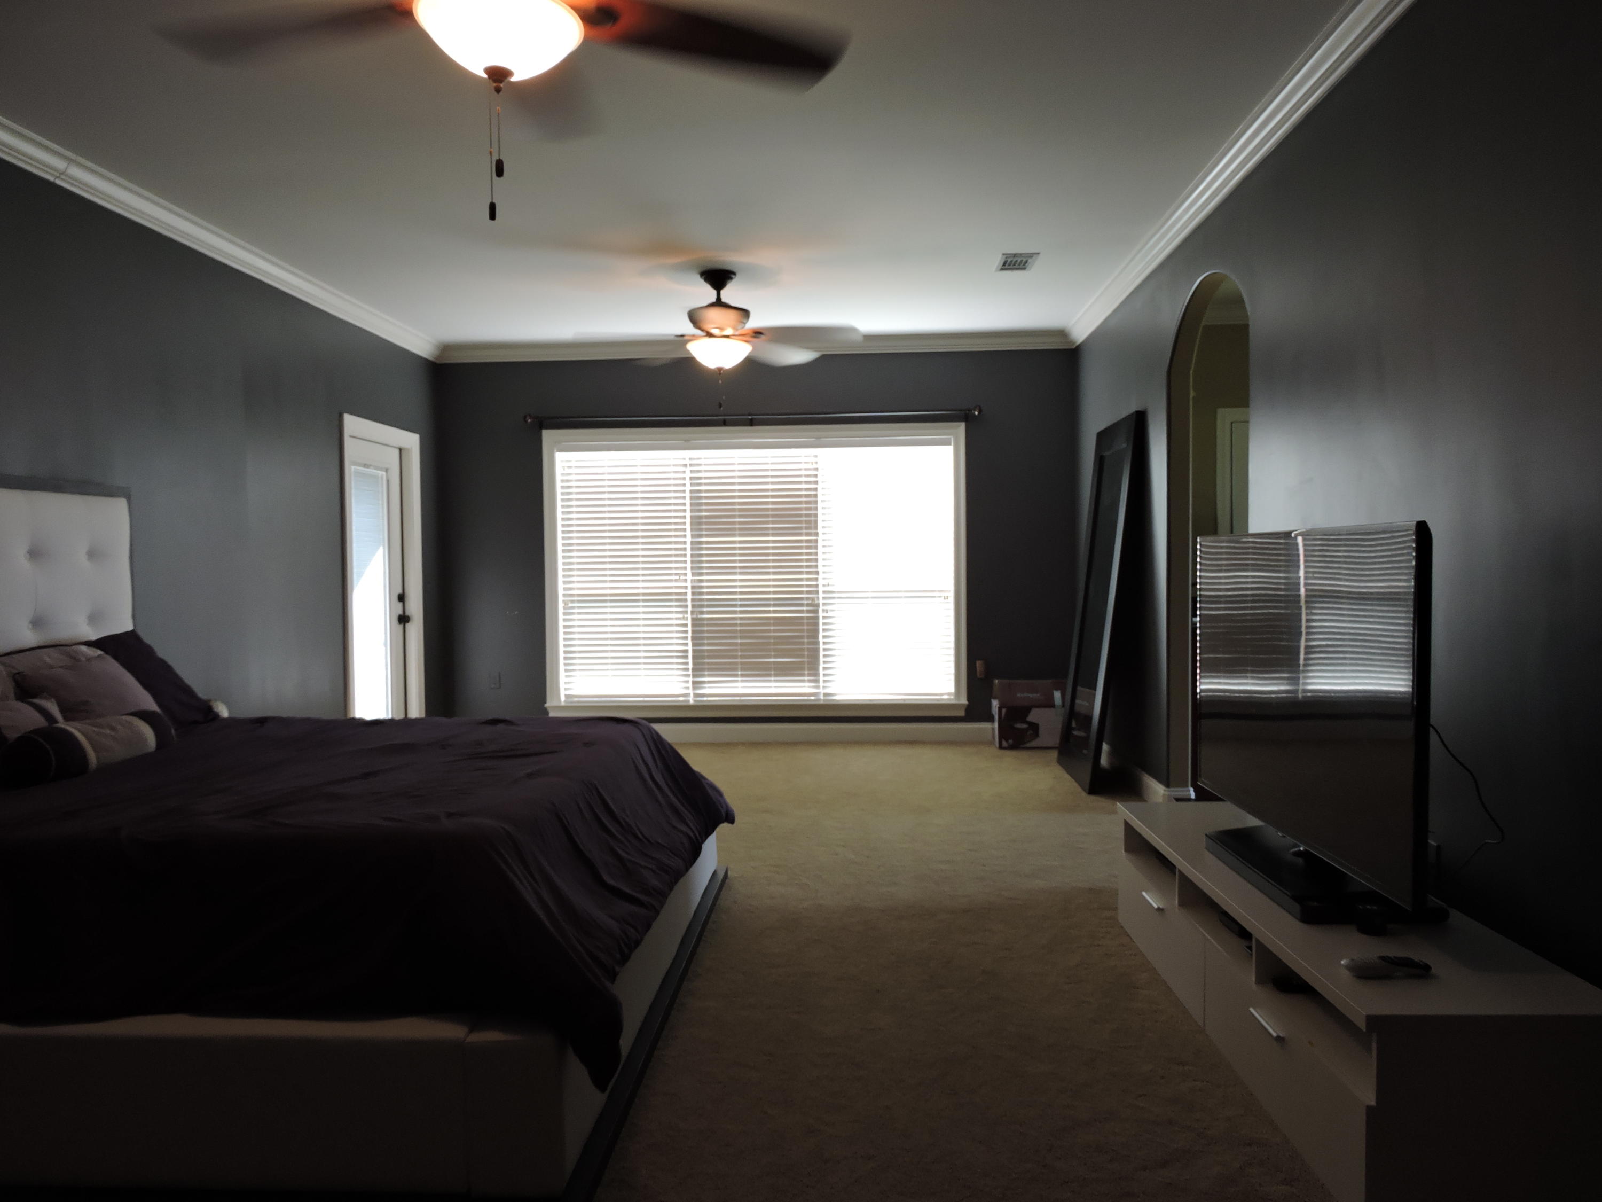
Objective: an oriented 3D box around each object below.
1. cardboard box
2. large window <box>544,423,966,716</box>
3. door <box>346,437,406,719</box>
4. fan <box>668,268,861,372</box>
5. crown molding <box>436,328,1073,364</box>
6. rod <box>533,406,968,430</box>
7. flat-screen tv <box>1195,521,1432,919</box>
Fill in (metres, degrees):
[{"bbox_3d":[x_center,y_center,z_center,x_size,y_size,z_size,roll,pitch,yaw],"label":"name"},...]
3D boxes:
[{"bbox_3d":[1.559,0.748,7.450,0.489,0.446,0.263,-1,2,3],"label":"cardboard box"},{"bbox_3d":[-0.327,-0.198,7.656,2.921,1.998,0.120,-1,2,3],"label":"large window"},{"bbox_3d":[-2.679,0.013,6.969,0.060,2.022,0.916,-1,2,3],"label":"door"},{"bbox_3d":[-0.425,-1.471,5.862,1.540,0.516,1.540,-1,2,3],"label":"fan"},{"bbox_3d":[-0.346,-1.728,7.554,4.437,0.110,0.110,-1,2,3],"label":"crown molding"},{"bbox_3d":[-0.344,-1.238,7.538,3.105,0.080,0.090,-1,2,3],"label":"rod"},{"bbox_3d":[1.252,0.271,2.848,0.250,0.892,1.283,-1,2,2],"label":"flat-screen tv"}]

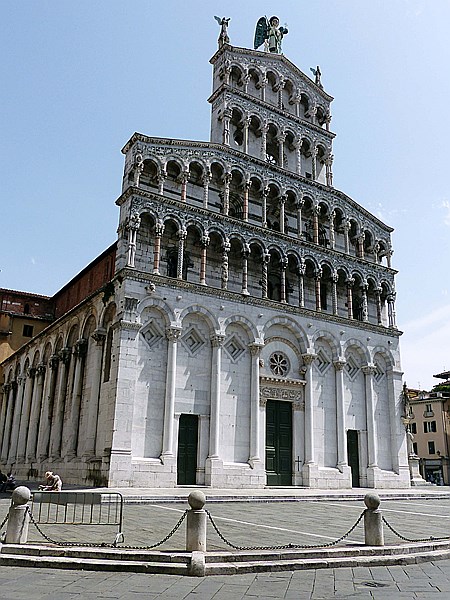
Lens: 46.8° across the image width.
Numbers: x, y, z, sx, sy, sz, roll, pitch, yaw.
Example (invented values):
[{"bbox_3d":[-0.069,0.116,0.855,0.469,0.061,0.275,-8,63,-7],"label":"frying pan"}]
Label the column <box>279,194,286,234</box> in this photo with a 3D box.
[{"bbox_3d":[4.534,-6.666,40.395,0.450,3.449,0.450,13,-22,-30],"label":"column"}]

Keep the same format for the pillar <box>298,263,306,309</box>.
[{"bbox_3d":[5.889,-1.129,39.518,0.470,3.740,0.470,13,-21,-31],"label":"pillar"}]

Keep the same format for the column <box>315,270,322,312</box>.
[{"bbox_3d":[6.660,-0.642,37.076,0.400,3.349,0.400,1,-18,0],"label":"column"}]

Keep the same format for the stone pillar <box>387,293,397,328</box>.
[{"bbox_3d":[14.305,0.875,44.408,0.580,3.212,0.580,13,-22,-30],"label":"stone pillar"}]

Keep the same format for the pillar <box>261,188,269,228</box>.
[{"bbox_3d":[3.334,-7.587,42.421,0.430,3.950,0.430,13,-22,-30],"label":"pillar"}]

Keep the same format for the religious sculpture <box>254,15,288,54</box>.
[{"bbox_3d":[4.580,-25.131,49.849,3.000,5.000,1.600,13,-22,-30],"label":"religious sculpture"}]

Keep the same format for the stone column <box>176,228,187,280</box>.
[{"bbox_3d":[-2.630,-2.732,31.541,0.410,3.390,0.410,12,-21,-30],"label":"stone column"}]

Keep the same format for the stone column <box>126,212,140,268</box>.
[{"bbox_3d":[-5.701,-3.735,32.414,0.650,3.735,0.600,13,-21,-31],"label":"stone column"}]

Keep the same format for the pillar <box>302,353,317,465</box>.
[{"bbox_3d":[6.027,7.679,37.112,0.750,7.754,0.720,1,-18,0],"label":"pillar"}]

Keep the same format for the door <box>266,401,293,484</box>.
[{"bbox_3d":[3.323,8.837,32.239,2.100,5.102,0.150,12,-21,-30],"label":"door"}]

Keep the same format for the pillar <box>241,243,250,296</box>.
[{"bbox_3d":[1.516,-2.204,36.989,0.450,4.034,0.450,13,-22,-30],"label":"pillar"}]

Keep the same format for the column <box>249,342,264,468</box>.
[{"bbox_3d":[2.268,7.199,37.122,0.820,8.400,0.780,13,-22,-30],"label":"column"}]

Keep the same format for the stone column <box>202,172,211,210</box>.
[{"bbox_3d":[-1.188,-7.072,33.813,0.390,2.615,0.390,12,-21,-30],"label":"stone column"}]

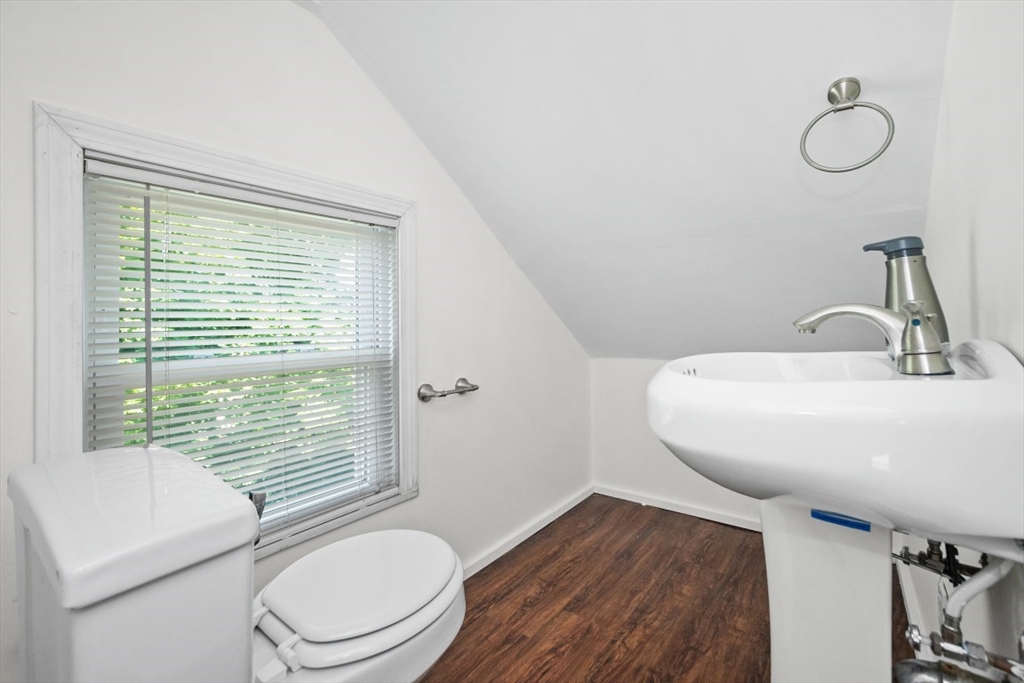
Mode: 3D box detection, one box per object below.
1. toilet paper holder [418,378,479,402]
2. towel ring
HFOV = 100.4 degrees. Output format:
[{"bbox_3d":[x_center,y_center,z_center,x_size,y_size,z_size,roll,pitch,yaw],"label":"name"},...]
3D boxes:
[{"bbox_3d":[-0.202,0.168,1.452,0.085,0.059,0.228,1,2,39],"label":"toilet paper holder"},{"bbox_3d":[0.669,-0.431,0.857,0.148,0.195,0.075,1,2,39],"label":"towel ring"}]

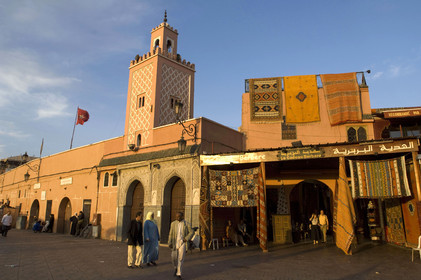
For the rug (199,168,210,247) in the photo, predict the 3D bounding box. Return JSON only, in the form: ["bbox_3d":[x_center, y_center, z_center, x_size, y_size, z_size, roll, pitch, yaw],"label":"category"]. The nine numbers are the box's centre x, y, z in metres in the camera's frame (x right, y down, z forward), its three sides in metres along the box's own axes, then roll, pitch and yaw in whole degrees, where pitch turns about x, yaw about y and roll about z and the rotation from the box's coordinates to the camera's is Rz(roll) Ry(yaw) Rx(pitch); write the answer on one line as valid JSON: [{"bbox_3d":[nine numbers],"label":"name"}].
[{"bbox_3d":[-0.250,3.081,13.967,0.500,3.600,0.300,-4,-14,17],"label":"rug"}]

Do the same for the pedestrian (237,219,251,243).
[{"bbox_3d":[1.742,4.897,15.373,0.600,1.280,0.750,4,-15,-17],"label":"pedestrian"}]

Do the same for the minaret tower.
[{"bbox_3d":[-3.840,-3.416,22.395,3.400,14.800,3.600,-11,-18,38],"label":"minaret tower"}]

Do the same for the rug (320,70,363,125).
[{"bbox_3d":[7.723,-2.431,17.168,2.050,3.200,0.150,-2,-14,8],"label":"rug"}]

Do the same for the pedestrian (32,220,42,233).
[{"bbox_3d":[-14.300,7.160,24.195,0.650,0.970,0.550,-4,-14,17],"label":"pedestrian"}]

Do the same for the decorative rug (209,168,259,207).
[{"bbox_3d":[1.130,2.235,13.819,2.420,1.850,0.060,-4,-15,17],"label":"decorative rug"}]

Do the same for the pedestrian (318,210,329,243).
[{"bbox_3d":[6.370,4.895,16.512,0.550,1.750,0.400,-3,-14,14],"label":"pedestrian"}]

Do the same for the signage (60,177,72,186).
[{"bbox_3d":[-12.630,3.673,25.559,2.050,0.600,0.080,-11,-18,38],"label":"signage"}]

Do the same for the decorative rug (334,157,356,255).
[{"bbox_3d":[5.620,2.695,12.414,0.780,4.000,0.450,-4,-14,17],"label":"decorative rug"}]

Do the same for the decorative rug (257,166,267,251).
[{"bbox_3d":[2.350,2.949,13.125,0.420,3.750,0.320,-4,-14,17],"label":"decorative rug"}]

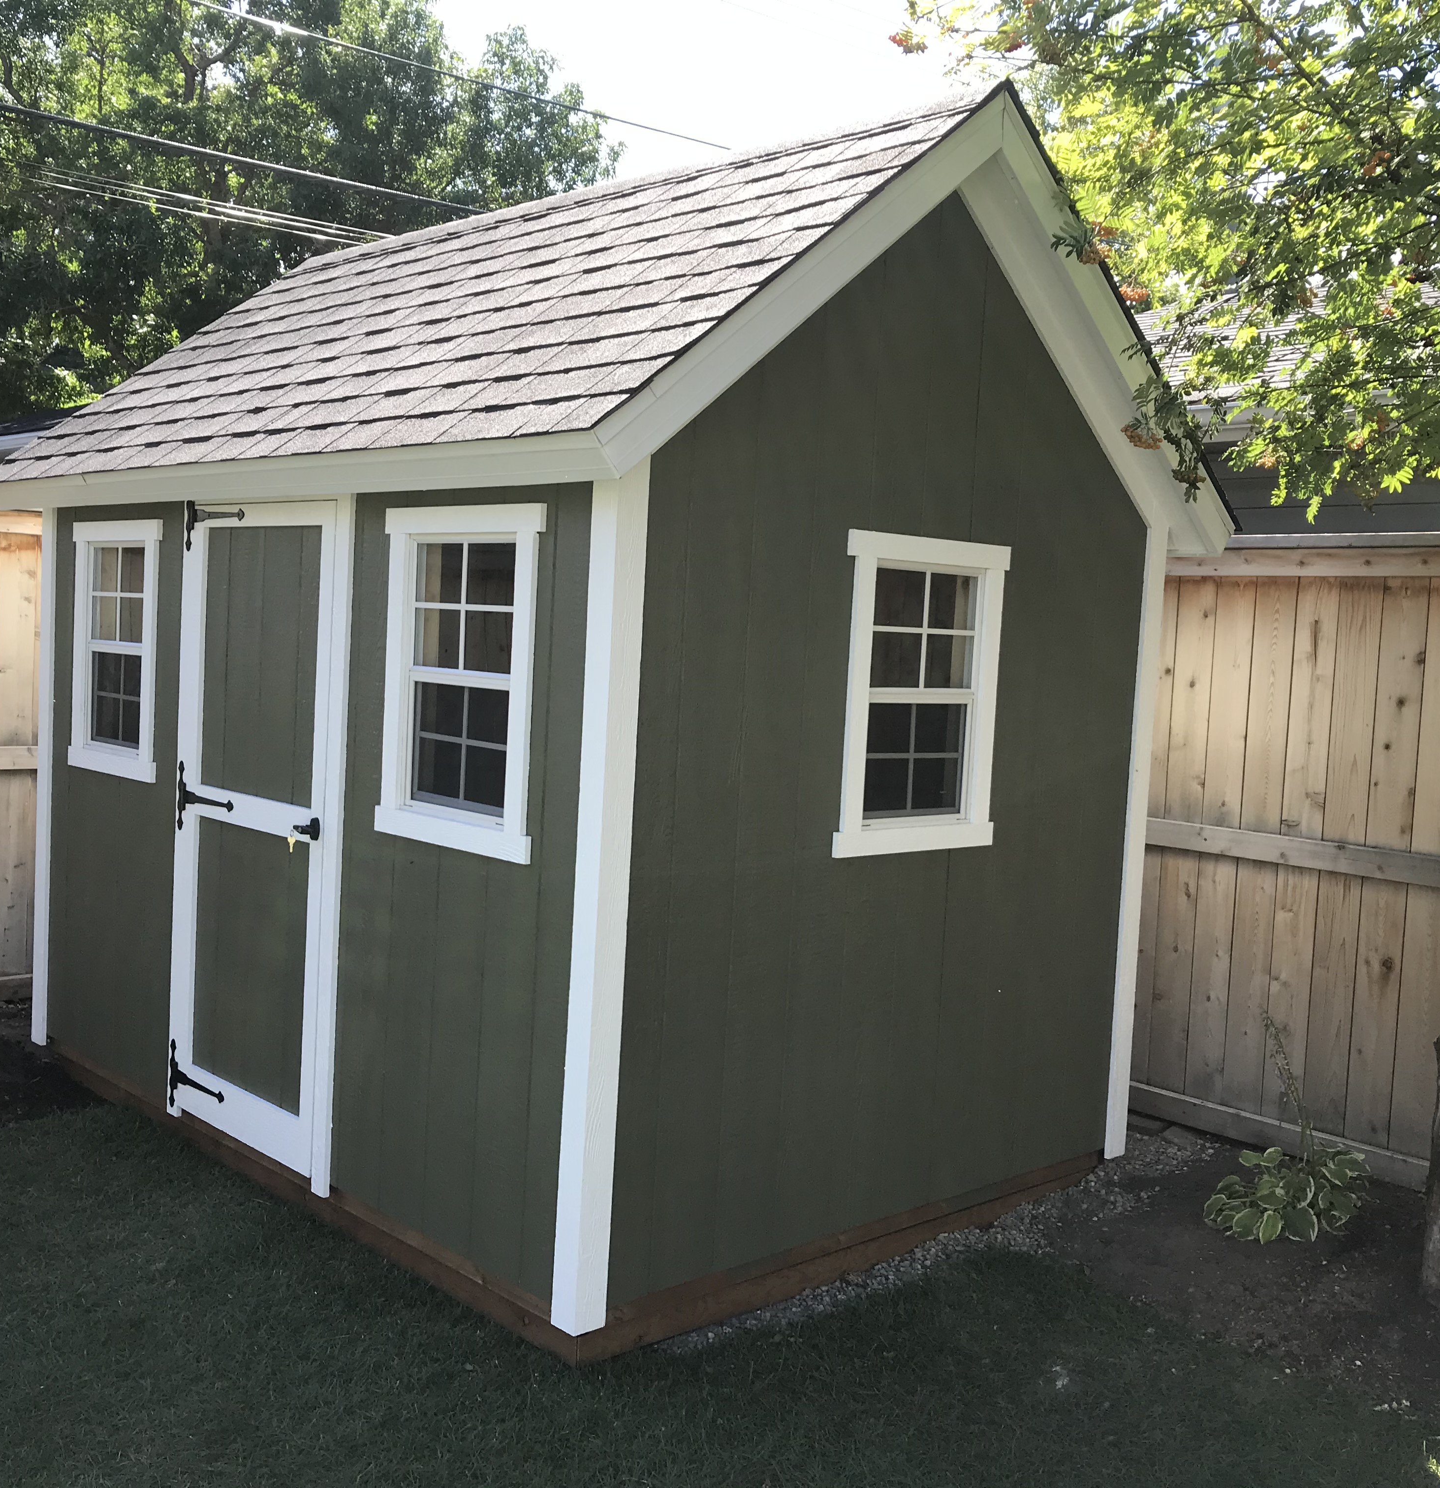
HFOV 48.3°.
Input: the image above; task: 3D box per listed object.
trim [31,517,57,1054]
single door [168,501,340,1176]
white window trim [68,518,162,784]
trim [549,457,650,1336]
[{"bbox_3d":[-2.357,0.114,5.677,0.075,1.890,0.095,0,5,-44],"label":"trim"},{"bbox_3d":[-1.333,0.231,4.580,0.055,1.826,0.830,0,5,-44],"label":"single door"},{"bbox_3d":[-1.971,-0.311,5.241,0.035,0.819,0.658,0,5,-44],"label":"white window trim"},{"bbox_3d":[-0.263,0.337,3.518,0.090,1.925,0.083,0,5,-44],"label":"trim"}]

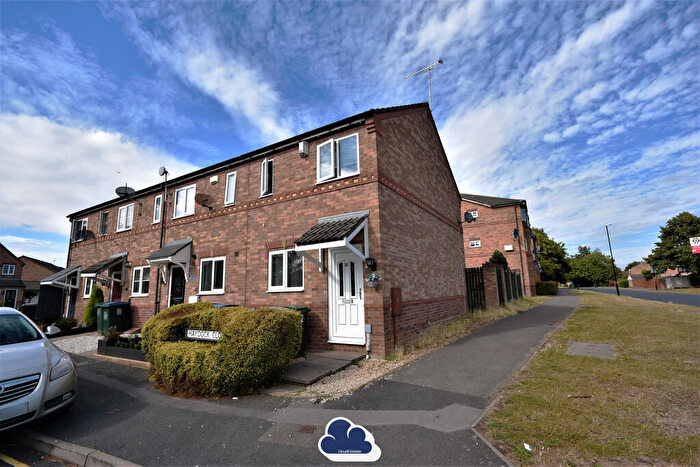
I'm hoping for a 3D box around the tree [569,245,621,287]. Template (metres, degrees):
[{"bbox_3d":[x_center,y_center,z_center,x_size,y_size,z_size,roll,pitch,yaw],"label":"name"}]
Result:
[{"bbox_3d":[49.195,6.929,62.332,9.200,8.300,9.000,-7,-11,31],"label":"tree"}]

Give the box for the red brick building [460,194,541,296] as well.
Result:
[{"bbox_3d":[16.461,2.057,39.281,11.500,10.700,18.000,-7,-11,31],"label":"red brick building"}]

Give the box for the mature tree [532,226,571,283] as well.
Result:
[{"bbox_3d":[30.277,4.008,47.196,8.000,10.000,8.000,-7,-11,31],"label":"mature tree"}]

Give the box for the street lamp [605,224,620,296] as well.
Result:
[{"bbox_3d":[23.948,2.236,28.021,0.800,6.500,0.300,-7,-11,31],"label":"street lamp"}]

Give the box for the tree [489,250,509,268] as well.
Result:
[{"bbox_3d":[11.020,3.032,22.710,1.800,3.600,1.800,-7,-11,31],"label":"tree"}]

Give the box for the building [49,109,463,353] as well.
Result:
[{"bbox_3d":[-4.627,0.026,14.893,17.550,7.900,9.500,-7,-11,31],"label":"building"}]

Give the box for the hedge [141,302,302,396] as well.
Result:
[{"bbox_3d":[-2.172,1.827,5.246,2.550,1.120,1.750,-7,-11,31],"label":"hedge"}]

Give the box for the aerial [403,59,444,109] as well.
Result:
[{"bbox_3d":[2.853,-5.575,11.991,1.550,2.050,0.400,-7,-11,31],"label":"aerial"}]

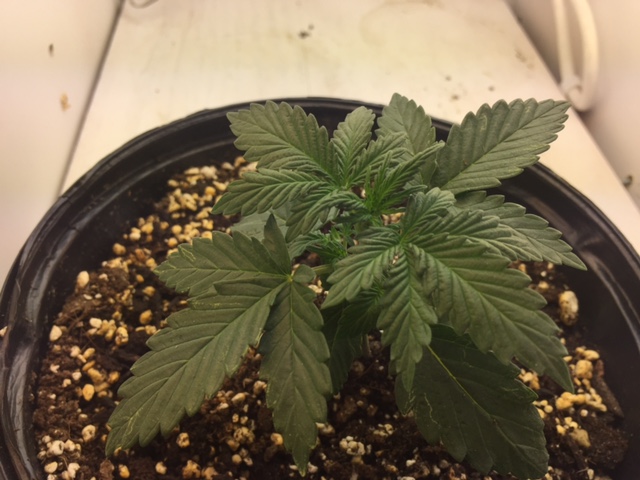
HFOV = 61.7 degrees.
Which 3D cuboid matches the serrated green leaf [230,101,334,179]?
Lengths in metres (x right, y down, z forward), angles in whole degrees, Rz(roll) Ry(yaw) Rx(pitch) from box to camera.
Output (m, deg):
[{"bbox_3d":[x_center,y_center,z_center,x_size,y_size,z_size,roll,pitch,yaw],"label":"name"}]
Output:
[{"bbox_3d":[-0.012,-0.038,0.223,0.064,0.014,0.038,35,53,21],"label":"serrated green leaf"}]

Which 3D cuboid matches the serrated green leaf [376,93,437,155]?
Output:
[{"bbox_3d":[0.041,-0.044,0.250,0.030,0.010,0.054,-8,69,-13],"label":"serrated green leaf"}]

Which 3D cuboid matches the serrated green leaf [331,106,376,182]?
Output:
[{"bbox_3d":[0.011,-0.035,0.195,0.015,0.010,0.040,9,53,7],"label":"serrated green leaf"}]

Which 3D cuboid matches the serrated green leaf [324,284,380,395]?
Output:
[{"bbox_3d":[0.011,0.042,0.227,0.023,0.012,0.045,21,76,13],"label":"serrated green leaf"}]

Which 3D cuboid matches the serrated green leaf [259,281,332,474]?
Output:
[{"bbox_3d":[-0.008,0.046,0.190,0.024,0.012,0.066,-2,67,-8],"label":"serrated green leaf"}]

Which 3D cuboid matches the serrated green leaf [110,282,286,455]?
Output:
[{"bbox_3d":[-0.043,0.038,0.184,0.032,0.015,0.080,33,66,33],"label":"serrated green leaf"}]

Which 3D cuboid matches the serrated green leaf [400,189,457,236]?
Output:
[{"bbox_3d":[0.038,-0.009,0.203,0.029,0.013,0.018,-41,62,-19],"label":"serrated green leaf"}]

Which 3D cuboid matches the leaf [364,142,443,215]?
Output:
[{"bbox_3d":[0.029,-0.022,0.185,0.036,0.010,0.009,-45,49,-12],"label":"leaf"}]

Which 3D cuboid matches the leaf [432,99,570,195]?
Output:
[{"bbox_3d":[0.075,-0.042,0.228,0.082,0.013,0.035,-34,59,-19],"label":"leaf"}]

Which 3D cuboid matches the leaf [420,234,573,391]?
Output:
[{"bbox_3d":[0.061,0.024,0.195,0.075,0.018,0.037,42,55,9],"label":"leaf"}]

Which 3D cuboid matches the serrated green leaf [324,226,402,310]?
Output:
[{"bbox_3d":[0.012,0.008,0.160,0.015,0.010,0.037,39,59,23],"label":"serrated green leaf"}]

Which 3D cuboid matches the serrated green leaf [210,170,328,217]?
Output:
[{"bbox_3d":[-0.017,-0.017,0.180,0.042,0.010,0.019,-13,51,-13],"label":"serrated green leaf"}]

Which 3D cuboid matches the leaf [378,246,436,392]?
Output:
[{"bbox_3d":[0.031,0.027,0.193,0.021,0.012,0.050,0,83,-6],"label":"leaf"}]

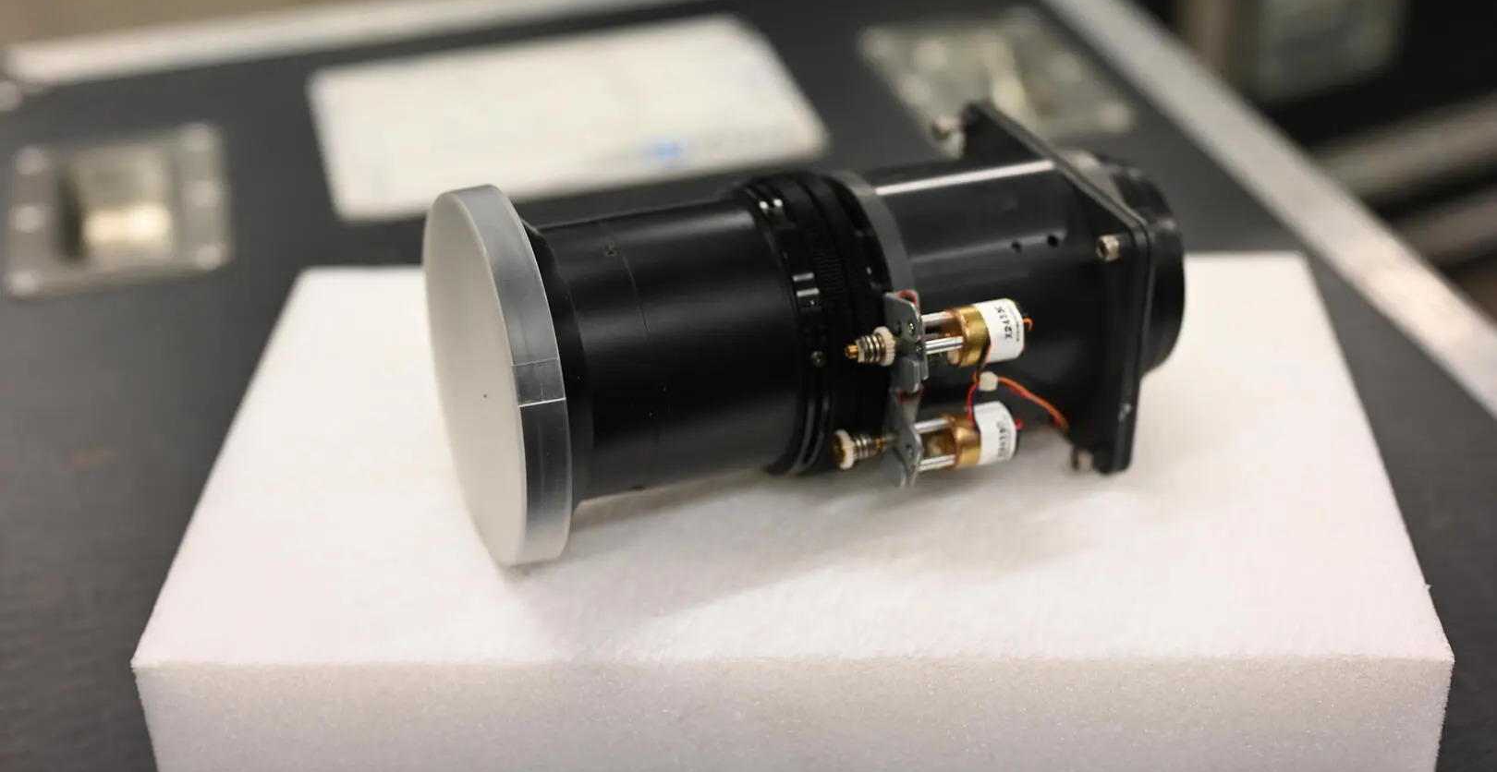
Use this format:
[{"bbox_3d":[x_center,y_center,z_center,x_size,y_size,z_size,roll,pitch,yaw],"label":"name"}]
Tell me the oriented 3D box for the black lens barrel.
[{"bbox_3d":[0.036,-0.029,0.834,0.268,0.128,0.143,-11,33,-20],"label":"black lens barrel"}]

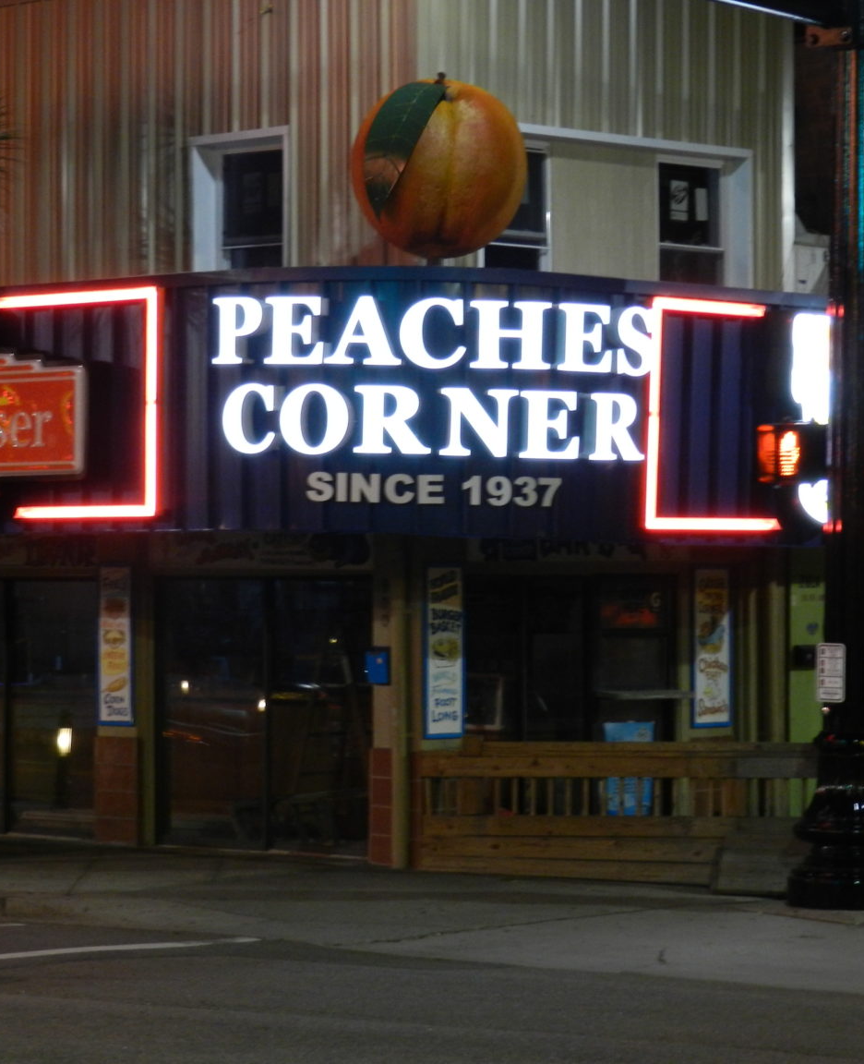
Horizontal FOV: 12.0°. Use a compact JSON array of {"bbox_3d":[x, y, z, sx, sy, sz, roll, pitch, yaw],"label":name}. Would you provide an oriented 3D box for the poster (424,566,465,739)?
[{"bbox_3d":[0.091,0.860,29.218,0.030,1.210,0.410,-1,-1,44],"label":"poster"}]

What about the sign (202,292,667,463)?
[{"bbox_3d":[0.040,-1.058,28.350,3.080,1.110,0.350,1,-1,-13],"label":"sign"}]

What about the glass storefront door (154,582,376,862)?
[{"bbox_3d":[-1.251,1.344,30.034,2.250,2.000,0.080,-1,-1,44],"label":"glass storefront door"}]

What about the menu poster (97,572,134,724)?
[{"bbox_3d":[-2.393,0.863,30.992,0.410,1.210,0.030,-1,-1,44],"label":"menu poster"}]

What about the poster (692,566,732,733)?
[{"bbox_3d":[2.141,0.890,31.352,0.030,1.210,0.410,-1,-1,44],"label":"poster"}]

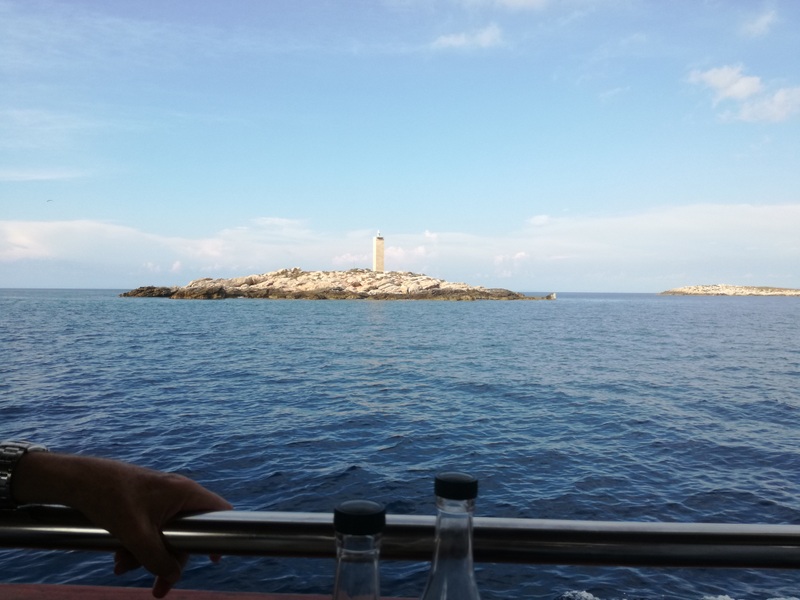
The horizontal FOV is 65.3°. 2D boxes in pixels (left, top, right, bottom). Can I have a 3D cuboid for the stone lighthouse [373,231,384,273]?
[{"bbox_3d":[-5.748,-13.213,170.000,2.250,11.400,2.250,0,1,-24],"label":"stone lighthouse"}]

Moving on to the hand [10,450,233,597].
[{"bbox_3d":[-0.247,0.202,0.565,0.180,0.118,0.100,0,1,-14],"label":"hand"}]

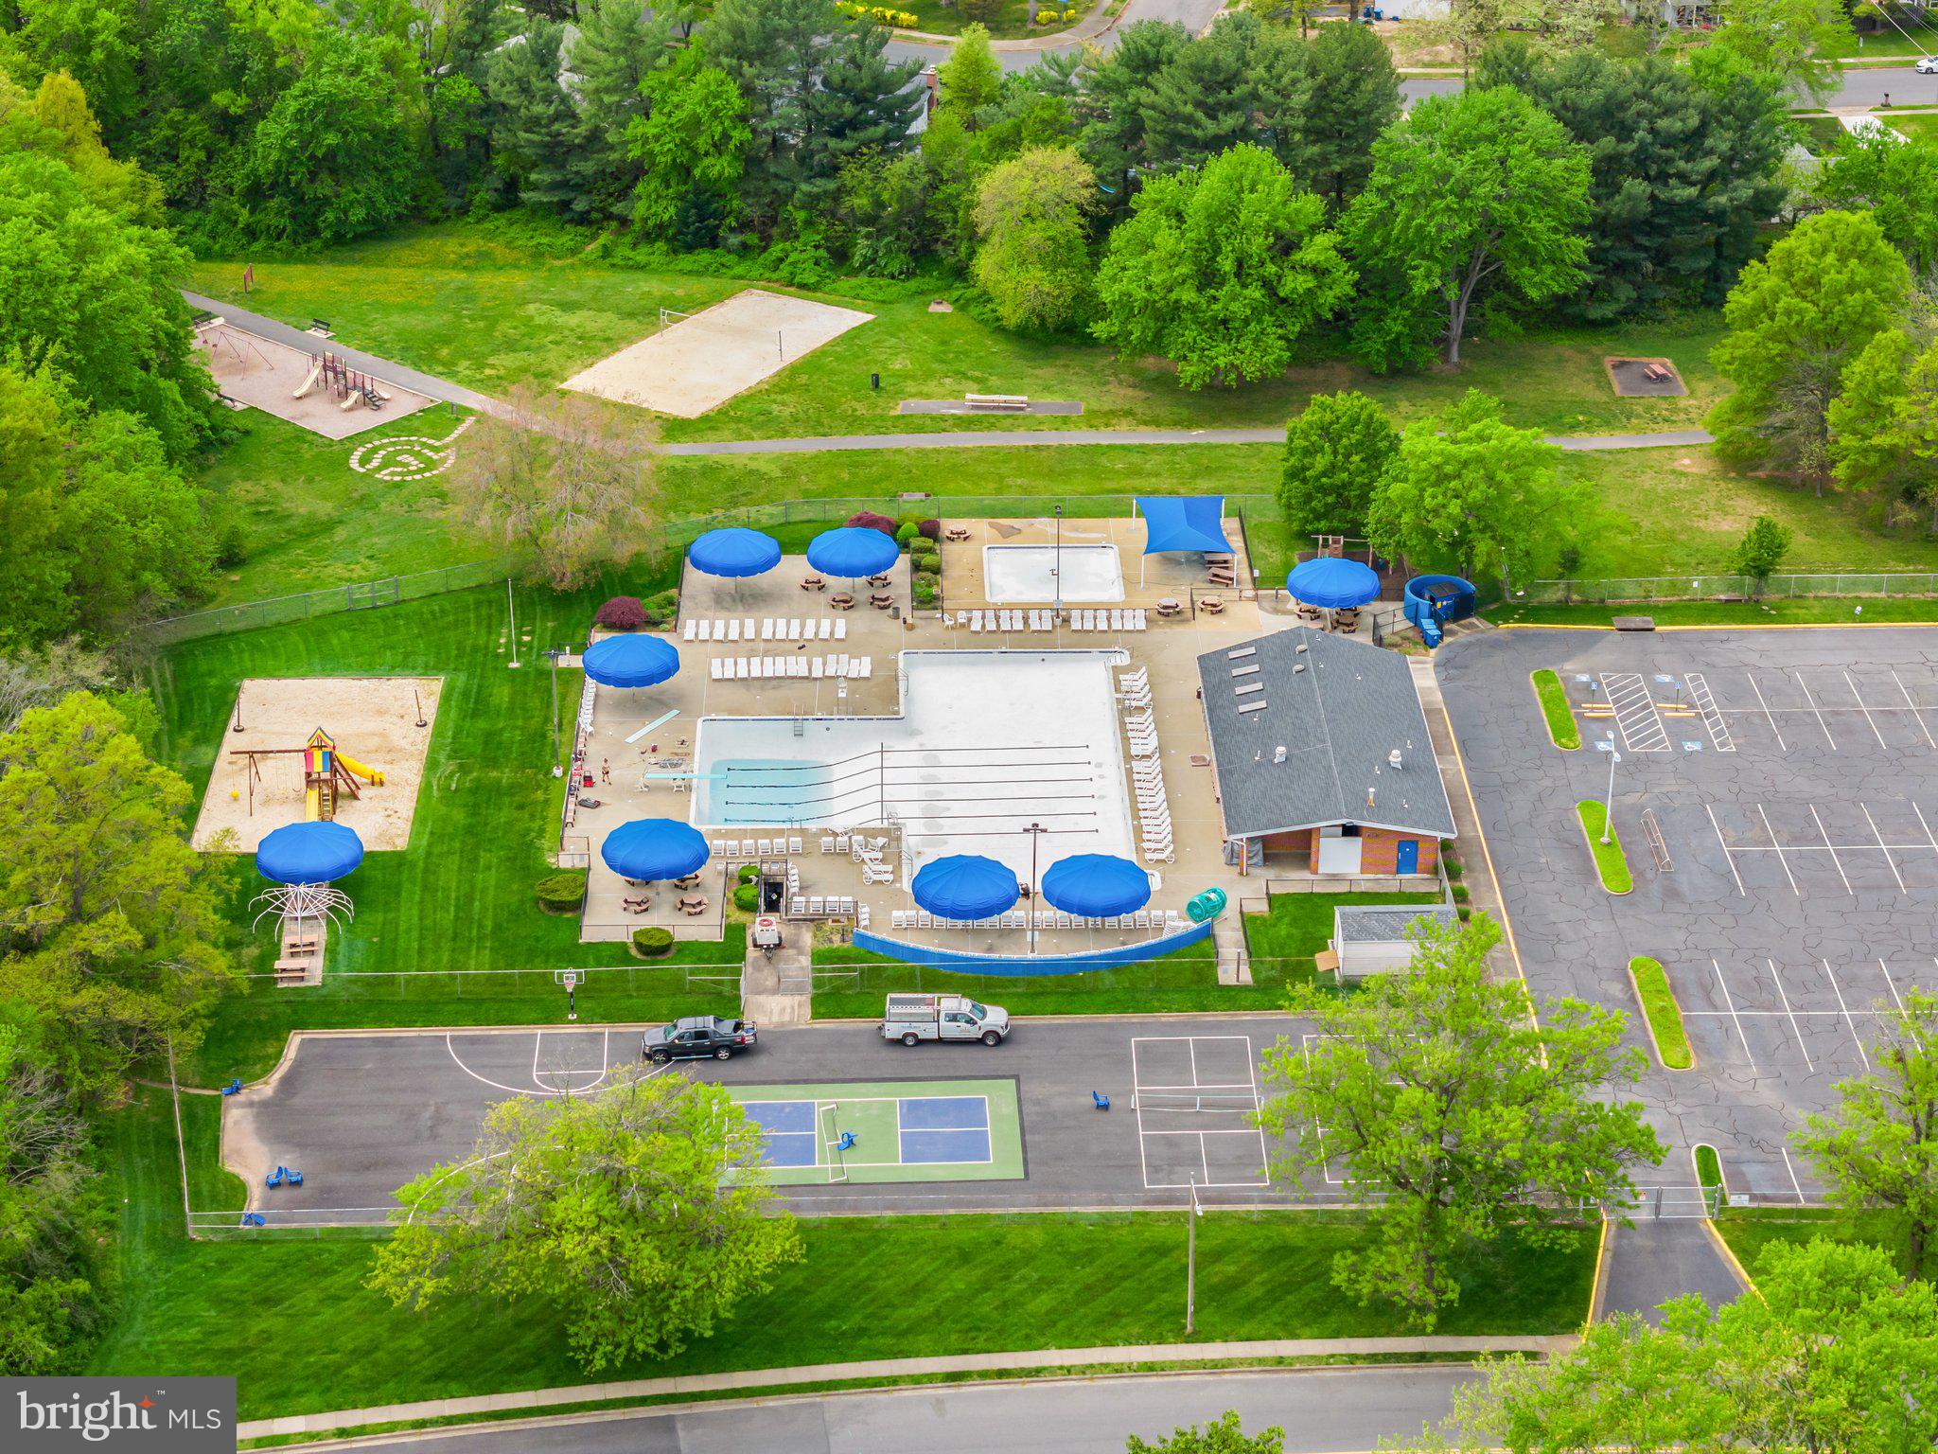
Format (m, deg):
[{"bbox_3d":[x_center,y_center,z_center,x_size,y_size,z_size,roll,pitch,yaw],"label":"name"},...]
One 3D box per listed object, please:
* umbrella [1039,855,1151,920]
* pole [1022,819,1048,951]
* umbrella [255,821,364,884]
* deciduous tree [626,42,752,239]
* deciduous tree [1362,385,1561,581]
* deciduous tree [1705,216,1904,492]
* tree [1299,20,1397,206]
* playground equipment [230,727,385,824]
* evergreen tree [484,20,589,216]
[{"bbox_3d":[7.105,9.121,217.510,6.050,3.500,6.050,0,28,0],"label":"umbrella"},{"bbox_3d":[3.520,8.889,214.461,1.400,8.250,0.700,0,28,0],"label":"pole"},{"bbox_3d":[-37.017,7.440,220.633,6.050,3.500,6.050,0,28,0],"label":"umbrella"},{"bbox_3d":[-22.515,-45.956,312.180,9.600,16.200,9.400,0,27,0],"label":"deciduous tree"},{"bbox_3d":[32.140,-15.320,253.920,12.830,13.030,12.830,0,28,0],"label":"deciduous tree"},{"bbox_3d":[56.900,-25.670,266.480,13.400,19.390,13.400,0,28,0],"label":"deciduous tree"},{"bbox_3d":[30.387,-47.391,312.247,8.400,18.700,8.400,0,27,0],"label":"tree"},{"bbox_3d":[-38.931,2.680,229.788,8.900,4.700,6.200,-1,27,-1],"label":"playground equipment"},{"bbox_3d":[-34.440,-48.320,312.140,8.240,16.170,8.240,0,28,0],"label":"evergreen tree"}]

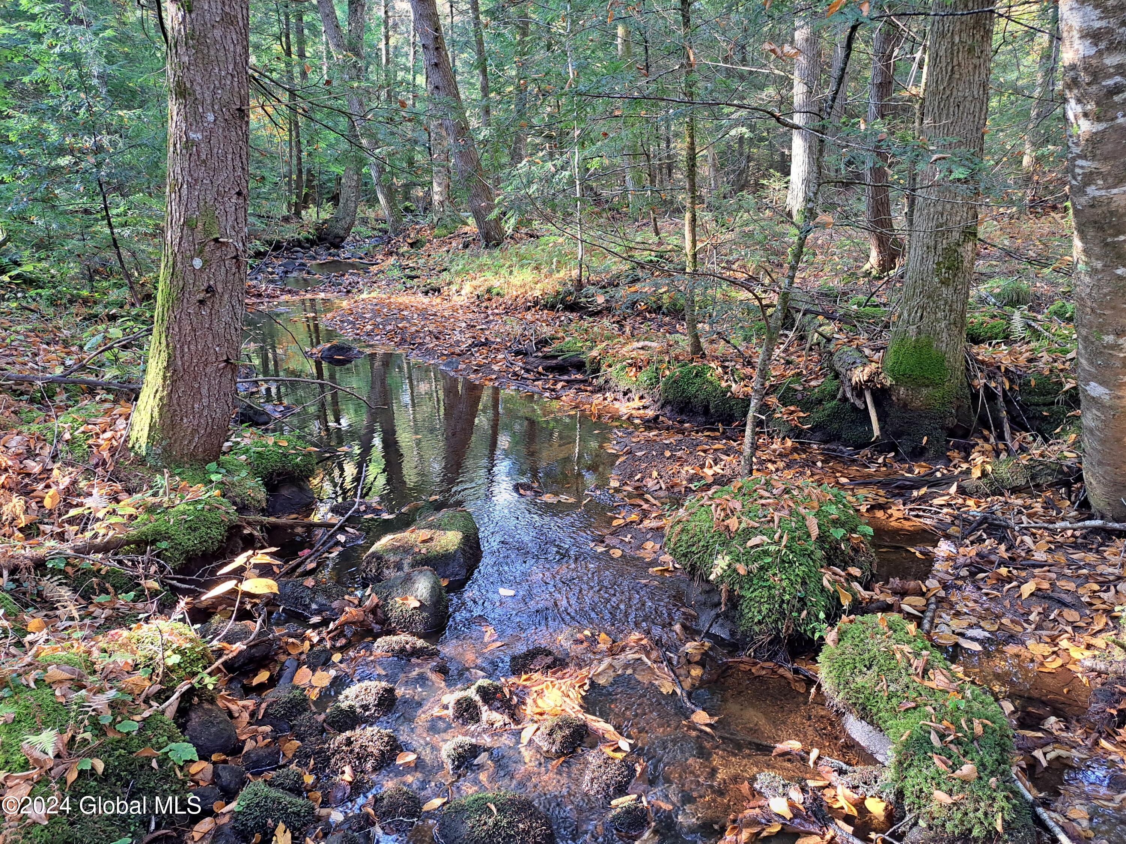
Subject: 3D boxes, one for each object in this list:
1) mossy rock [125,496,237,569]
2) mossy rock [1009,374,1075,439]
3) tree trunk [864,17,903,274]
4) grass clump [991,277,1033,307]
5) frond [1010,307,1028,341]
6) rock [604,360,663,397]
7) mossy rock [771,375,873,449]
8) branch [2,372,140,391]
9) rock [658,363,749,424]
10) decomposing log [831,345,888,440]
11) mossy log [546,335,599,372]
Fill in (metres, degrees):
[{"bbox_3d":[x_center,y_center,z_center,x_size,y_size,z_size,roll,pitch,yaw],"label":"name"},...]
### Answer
[{"bbox_3d":[-1.580,0.452,3.251,0.407,0.217,0.346,-9,20,-24],"label":"mossy rock"},{"bbox_3d":[2.874,-0.097,4.650,0.390,0.350,0.330,0,16,0],"label":"mossy rock"},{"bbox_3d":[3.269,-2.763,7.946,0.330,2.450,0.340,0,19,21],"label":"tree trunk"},{"bbox_3d":[3.707,-1.068,6.450,0.340,0.210,0.300,10,20,27],"label":"grass clump"},{"bbox_3d":[3.155,-0.678,5.400,0.120,0.230,0.070,0,16,0],"label":"frond"},{"bbox_3d":[0.493,-0.307,5.500,0.420,0.230,0.330,0,16,0],"label":"rock"},{"bbox_3d":[1.495,-0.062,4.523,0.555,0.392,0.416,5,19,17],"label":"mossy rock"},{"bbox_3d":[-2.933,-0.228,4.653,0.980,0.080,0.100,4,19,13],"label":"branch"},{"bbox_3d":[0.913,-0.185,5.050,0.600,0.360,0.420,0,16,0],"label":"rock"},{"bbox_3d":[1.749,-0.174,4.600,0.300,0.480,0.450,0,16,0],"label":"decomposing log"},{"bbox_3d":[0.070,-0.500,5.976,0.400,0.200,0.300,-2,18,-8],"label":"mossy log"}]

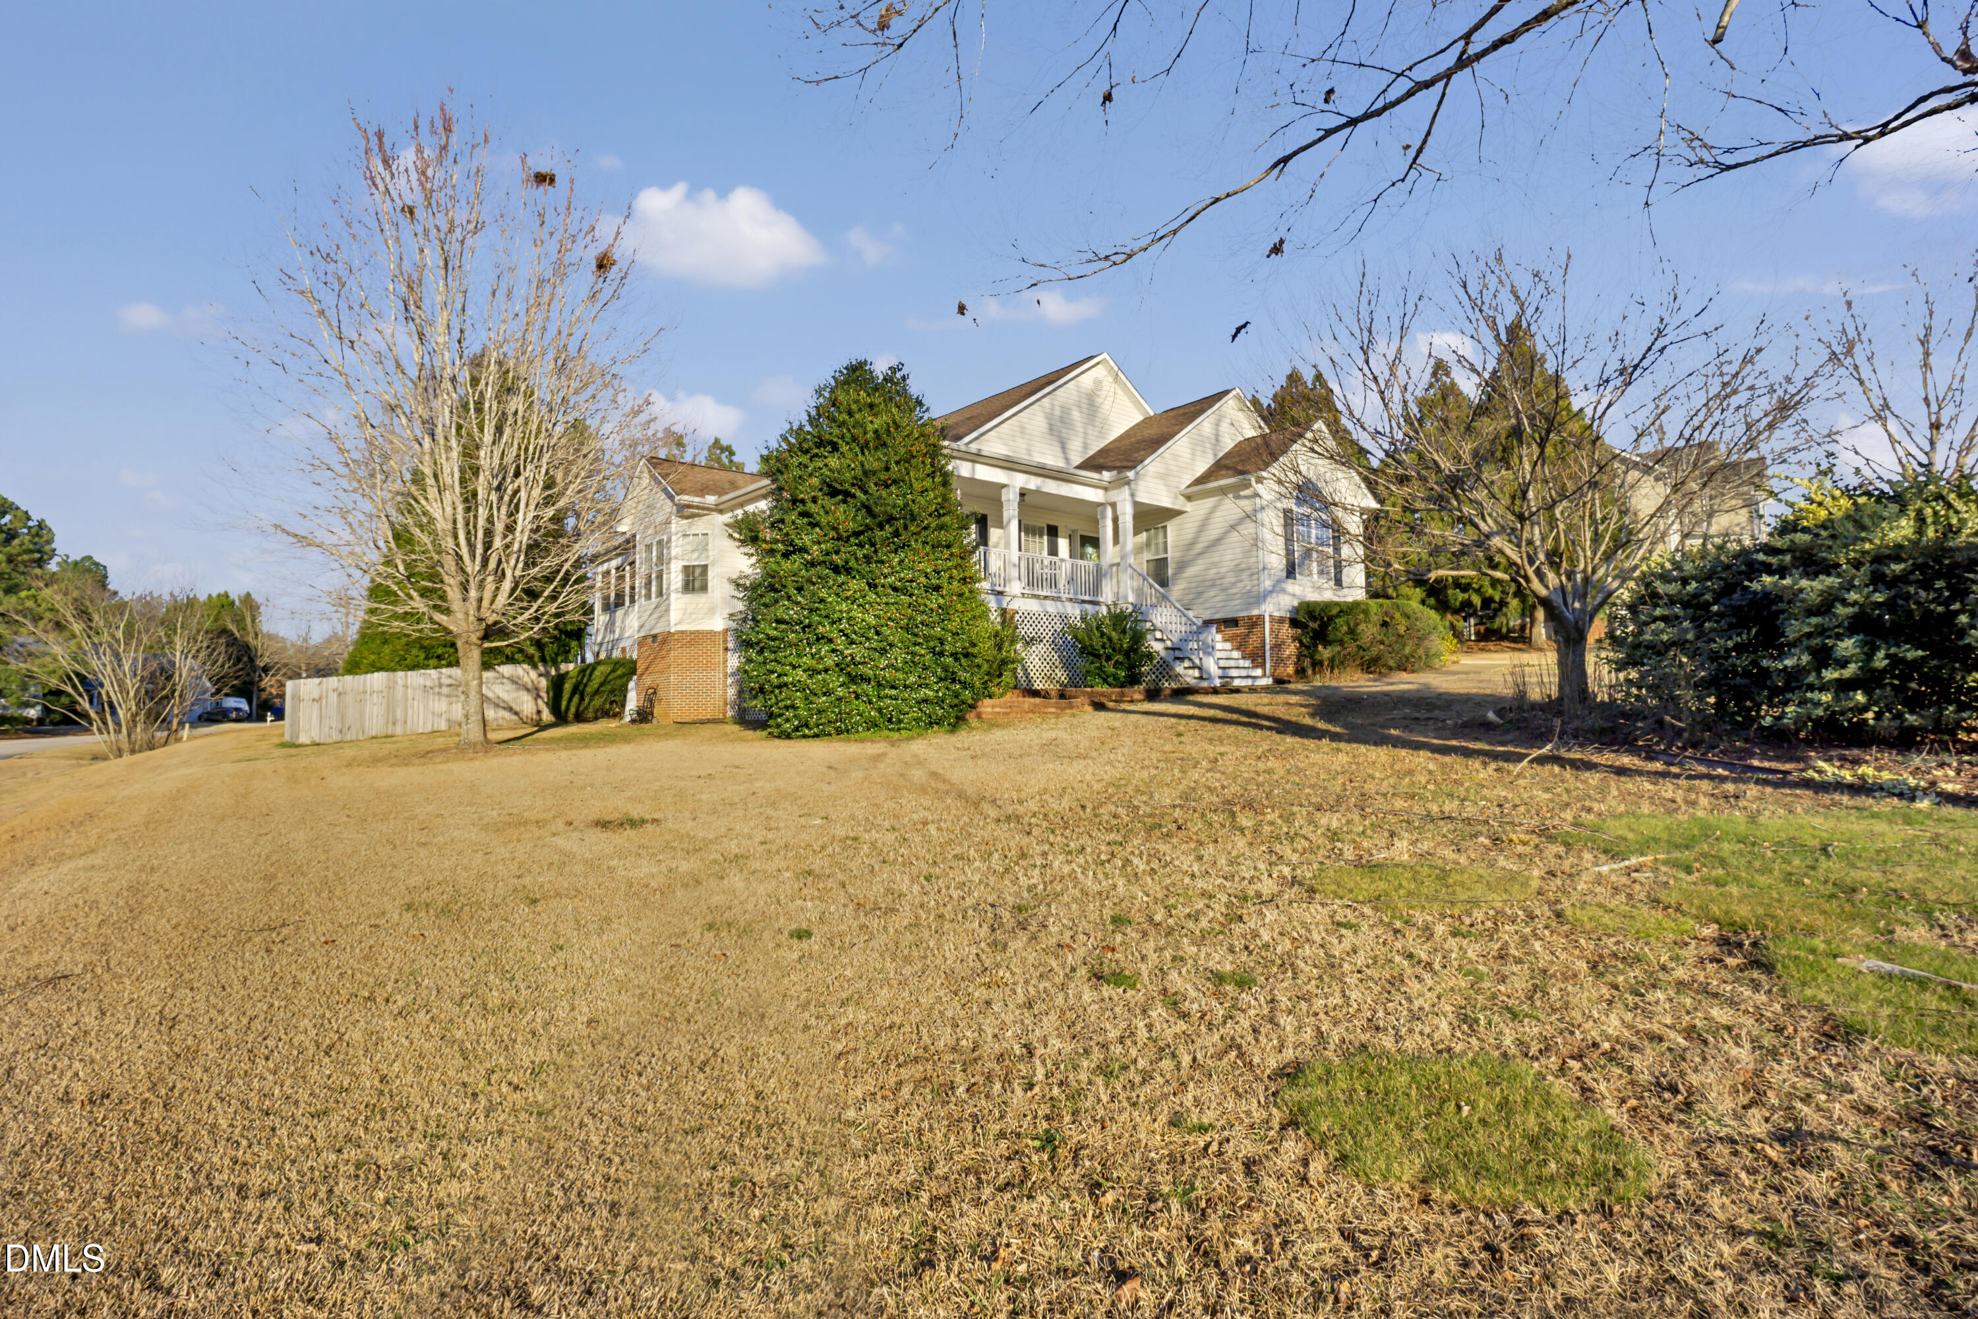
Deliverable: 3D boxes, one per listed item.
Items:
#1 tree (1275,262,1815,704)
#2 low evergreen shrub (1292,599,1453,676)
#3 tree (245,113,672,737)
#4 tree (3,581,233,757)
[{"bbox_3d":[7.350,-2.283,11.500,6.000,5.973,6.000,-2,-2,33],"label":"tree"},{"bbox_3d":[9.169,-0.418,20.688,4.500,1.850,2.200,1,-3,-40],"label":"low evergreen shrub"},{"bbox_3d":[-11.468,-4.970,19.029,7.800,13.717,7.800,0,-2,-31],"label":"tree"},{"bbox_3d":[-26.063,0.276,26.087,4.800,5.212,4.800,1,-3,-45],"label":"tree"}]

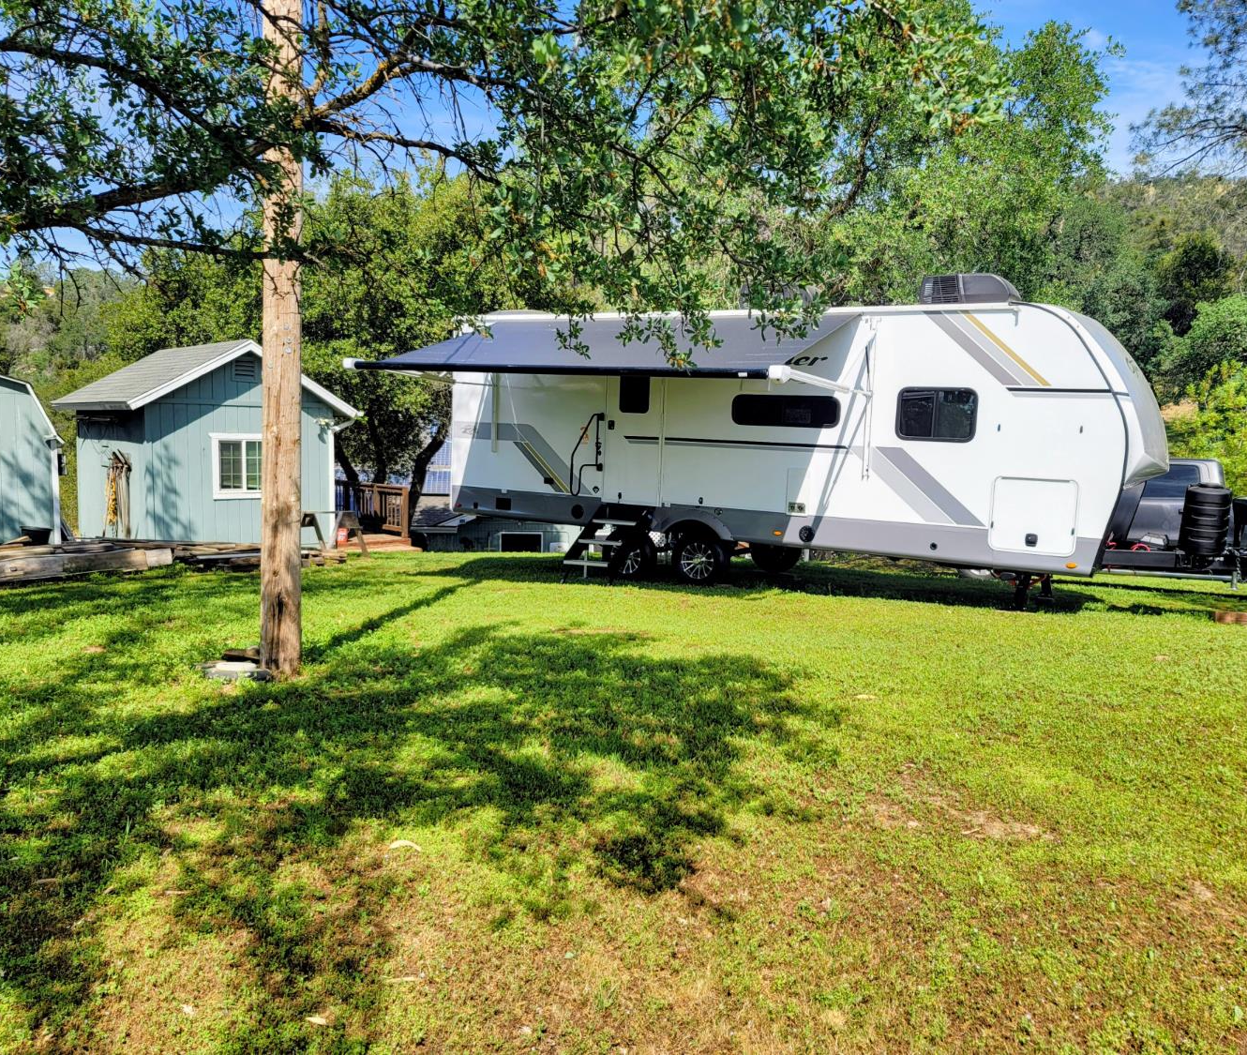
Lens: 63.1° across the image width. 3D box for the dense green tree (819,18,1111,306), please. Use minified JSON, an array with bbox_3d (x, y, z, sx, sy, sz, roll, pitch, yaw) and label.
[{"bbox_3d":[5.955,-4.389,18.083,5.500,8.882,5.200,4,7,17],"label":"dense green tree"}]

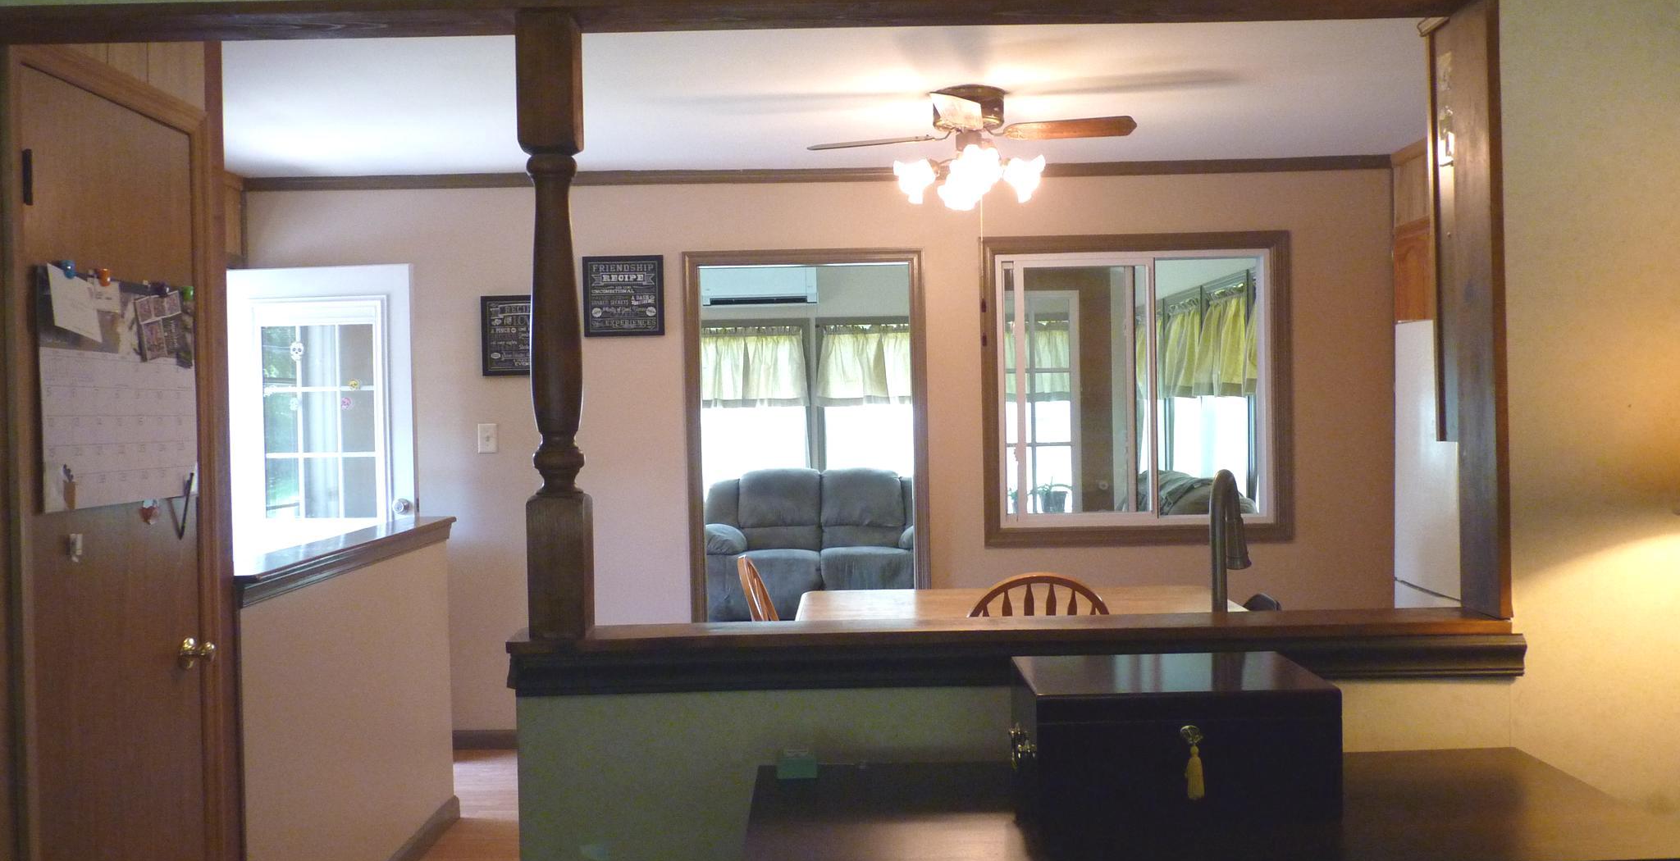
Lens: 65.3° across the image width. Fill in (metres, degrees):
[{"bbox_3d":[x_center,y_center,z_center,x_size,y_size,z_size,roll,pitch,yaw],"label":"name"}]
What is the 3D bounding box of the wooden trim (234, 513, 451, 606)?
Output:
[{"bbox_3d":[-1.441,0.361,3.809,0.200,0.075,1.600,-1,1,0],"label":"wooden trim"}]

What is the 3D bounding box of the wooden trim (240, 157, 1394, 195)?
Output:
[{"bbox_3d":[-0.098,-1.081,5.504,4.830,0.058,0.035,-1,1,0],"label":"wooden trim"}]

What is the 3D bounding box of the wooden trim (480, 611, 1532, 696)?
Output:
[{"bbox_3d":[0.278,0.361,2.146,1.600,0.088,0.165,-1,1,0],"label":"wooden trim"}]

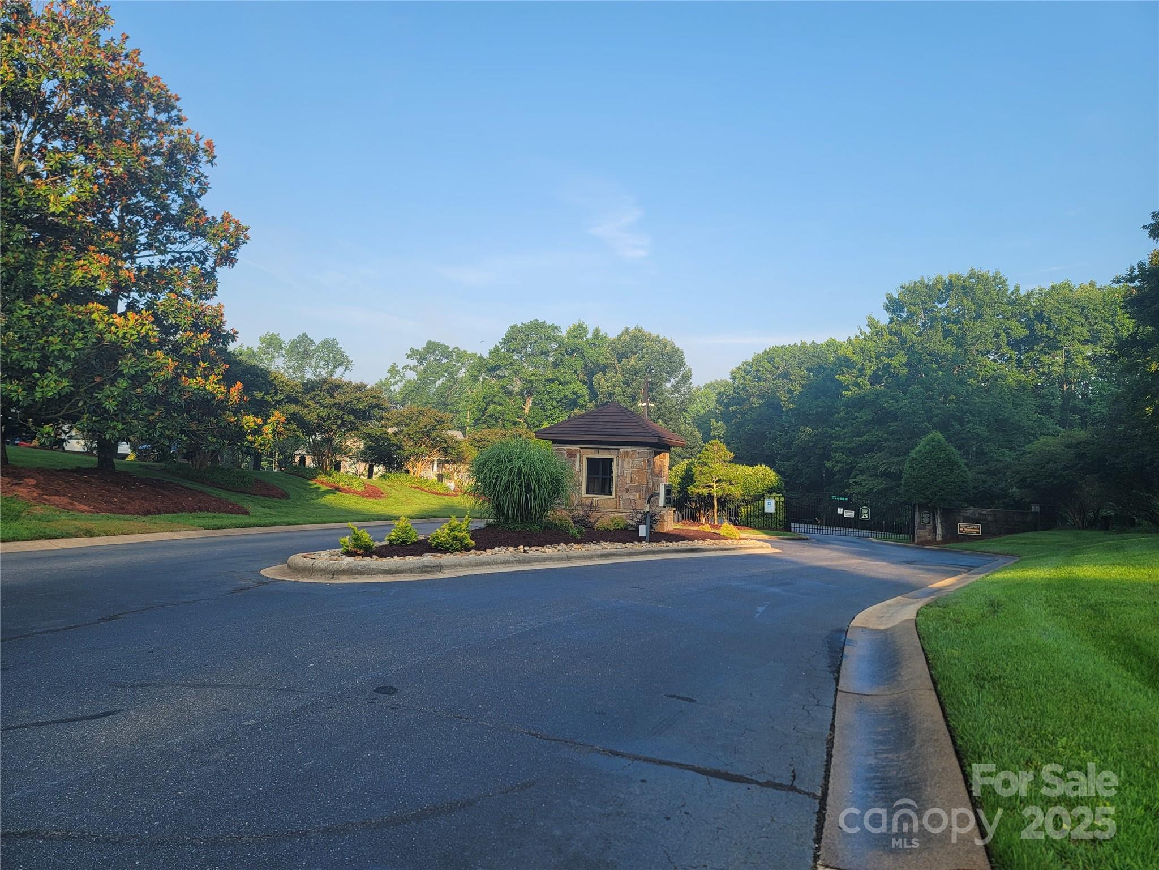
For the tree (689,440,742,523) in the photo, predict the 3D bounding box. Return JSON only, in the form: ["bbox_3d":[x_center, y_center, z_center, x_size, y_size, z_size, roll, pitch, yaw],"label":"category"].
[{"bbox_3d":[5.903,2.034,36.500,2.200,3.700,2.200,2,-3,9],"label":"tree"}]

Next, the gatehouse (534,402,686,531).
[{"bbox_3d":[1.055,0.926,26.404,3.800,3.920,3.800,1,-3,19],"label":"gatehouse"}]

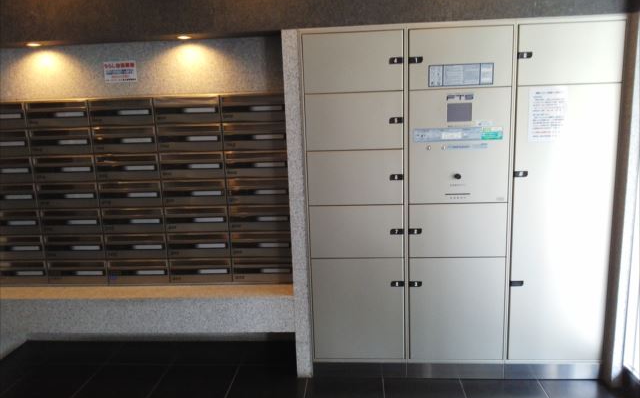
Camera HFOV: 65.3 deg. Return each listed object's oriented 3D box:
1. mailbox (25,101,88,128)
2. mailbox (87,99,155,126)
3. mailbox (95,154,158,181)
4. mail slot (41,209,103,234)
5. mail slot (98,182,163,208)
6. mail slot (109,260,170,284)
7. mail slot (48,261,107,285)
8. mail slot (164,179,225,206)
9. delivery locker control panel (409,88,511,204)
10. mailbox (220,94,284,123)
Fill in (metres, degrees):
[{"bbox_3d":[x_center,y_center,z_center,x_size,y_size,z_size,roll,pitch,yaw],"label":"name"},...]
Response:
[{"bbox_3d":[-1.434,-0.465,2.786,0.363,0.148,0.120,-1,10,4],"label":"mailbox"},{"bbox_3d":[-1.073,-0.487,2.845,0.361,0.147,0.250,-1,11,4],"label":"mailbox"},{"bbox_3d":[-1.044,-0.194,2.887,0.363,0.150,0.280,-1,11,4],"label":"mailbox"},{"bbox_3d":[-1.419,0.115,2.983,0.360,0.147,0.250,-1,11,4],"label":"mail slot"},{"bbox_3d":[-1.036,-0.034,2.834,0.357,0.146,0.200,-1,11,5],"label":"mail slot"},{"bbox_3d":[-1.043,0.398,3.009,0.361,0.122,0.250,-1,11,4],"label":"mail slot"},{"bbox_3d":[-1.378,0.408,2.954,0.357,0.146,0.220,-1,11,5],"label":"mail slot"},{"bbox_3d":[-0.676,-0.043,2.815,0.357,0.146,0.220,-1,11,5],"label":"mail slot"},{"bbox_3d":[0.672,-0.251,2.414,0.476,0.553,0.050,-1,10,4],"label":"delivery locker control panel"},{"bbox_3d":[-0.332,-0.487,2.704,0.357,0.146,0.220,-1,11,5],"label":"mailbox"}]

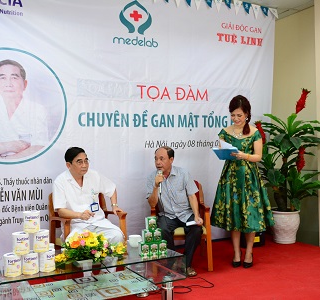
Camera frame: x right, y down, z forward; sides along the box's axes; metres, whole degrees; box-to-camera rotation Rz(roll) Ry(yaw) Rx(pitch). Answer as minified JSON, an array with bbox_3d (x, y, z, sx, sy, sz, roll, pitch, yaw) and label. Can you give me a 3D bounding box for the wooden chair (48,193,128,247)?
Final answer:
[{"bbox_3d":[-0.701,0.773,4.058,0.580,0.860,0.620,-1,0,-28],"label":"wooden chair"}]

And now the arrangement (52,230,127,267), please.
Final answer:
[{"bbox_3d":[-0.478,0.656,2.898,0.480,0.205,0.280,-1,0,-26],"label":"arrangement"}]

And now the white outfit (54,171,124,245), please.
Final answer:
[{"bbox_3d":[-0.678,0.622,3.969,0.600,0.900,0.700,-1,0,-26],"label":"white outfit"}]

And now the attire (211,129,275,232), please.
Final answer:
[{"bbox_3d":[0.856,0.284,4.309,0.640,1.000,0.560,-1,0,14],"label":"attire"}]

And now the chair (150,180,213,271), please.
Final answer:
[{"bbox_3d":[0.214,0.757,4.428,0.580,0.860,0.620,-1,0,0],"label":"chair"}]

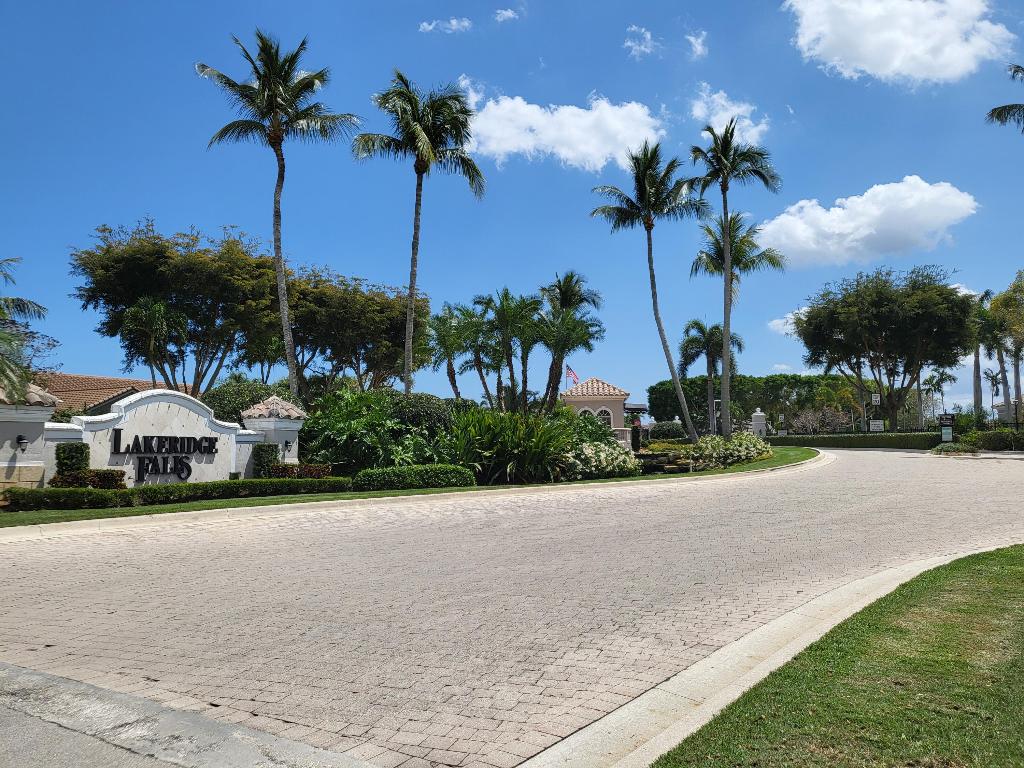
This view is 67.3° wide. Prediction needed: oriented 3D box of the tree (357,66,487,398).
[{"bbox_3d":[-3.536,-4.625,29.395,4.967,15.180,4.800,-1,-4,0],"label":"tree"}]

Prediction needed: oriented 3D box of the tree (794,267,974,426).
[{"bbox_3d":[23.579,-1.874,48.684,11.390,11.240,10.500,0,-3,0],"label":"tree"}]

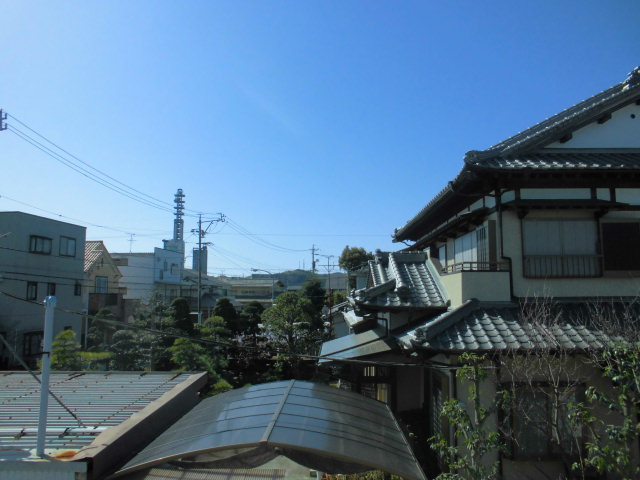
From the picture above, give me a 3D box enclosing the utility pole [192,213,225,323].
[{"bbox_3d":[-10.750,3.494,46.396,3.000,11.600,0.900,-1,-6,8],"label":"utility pole"}]

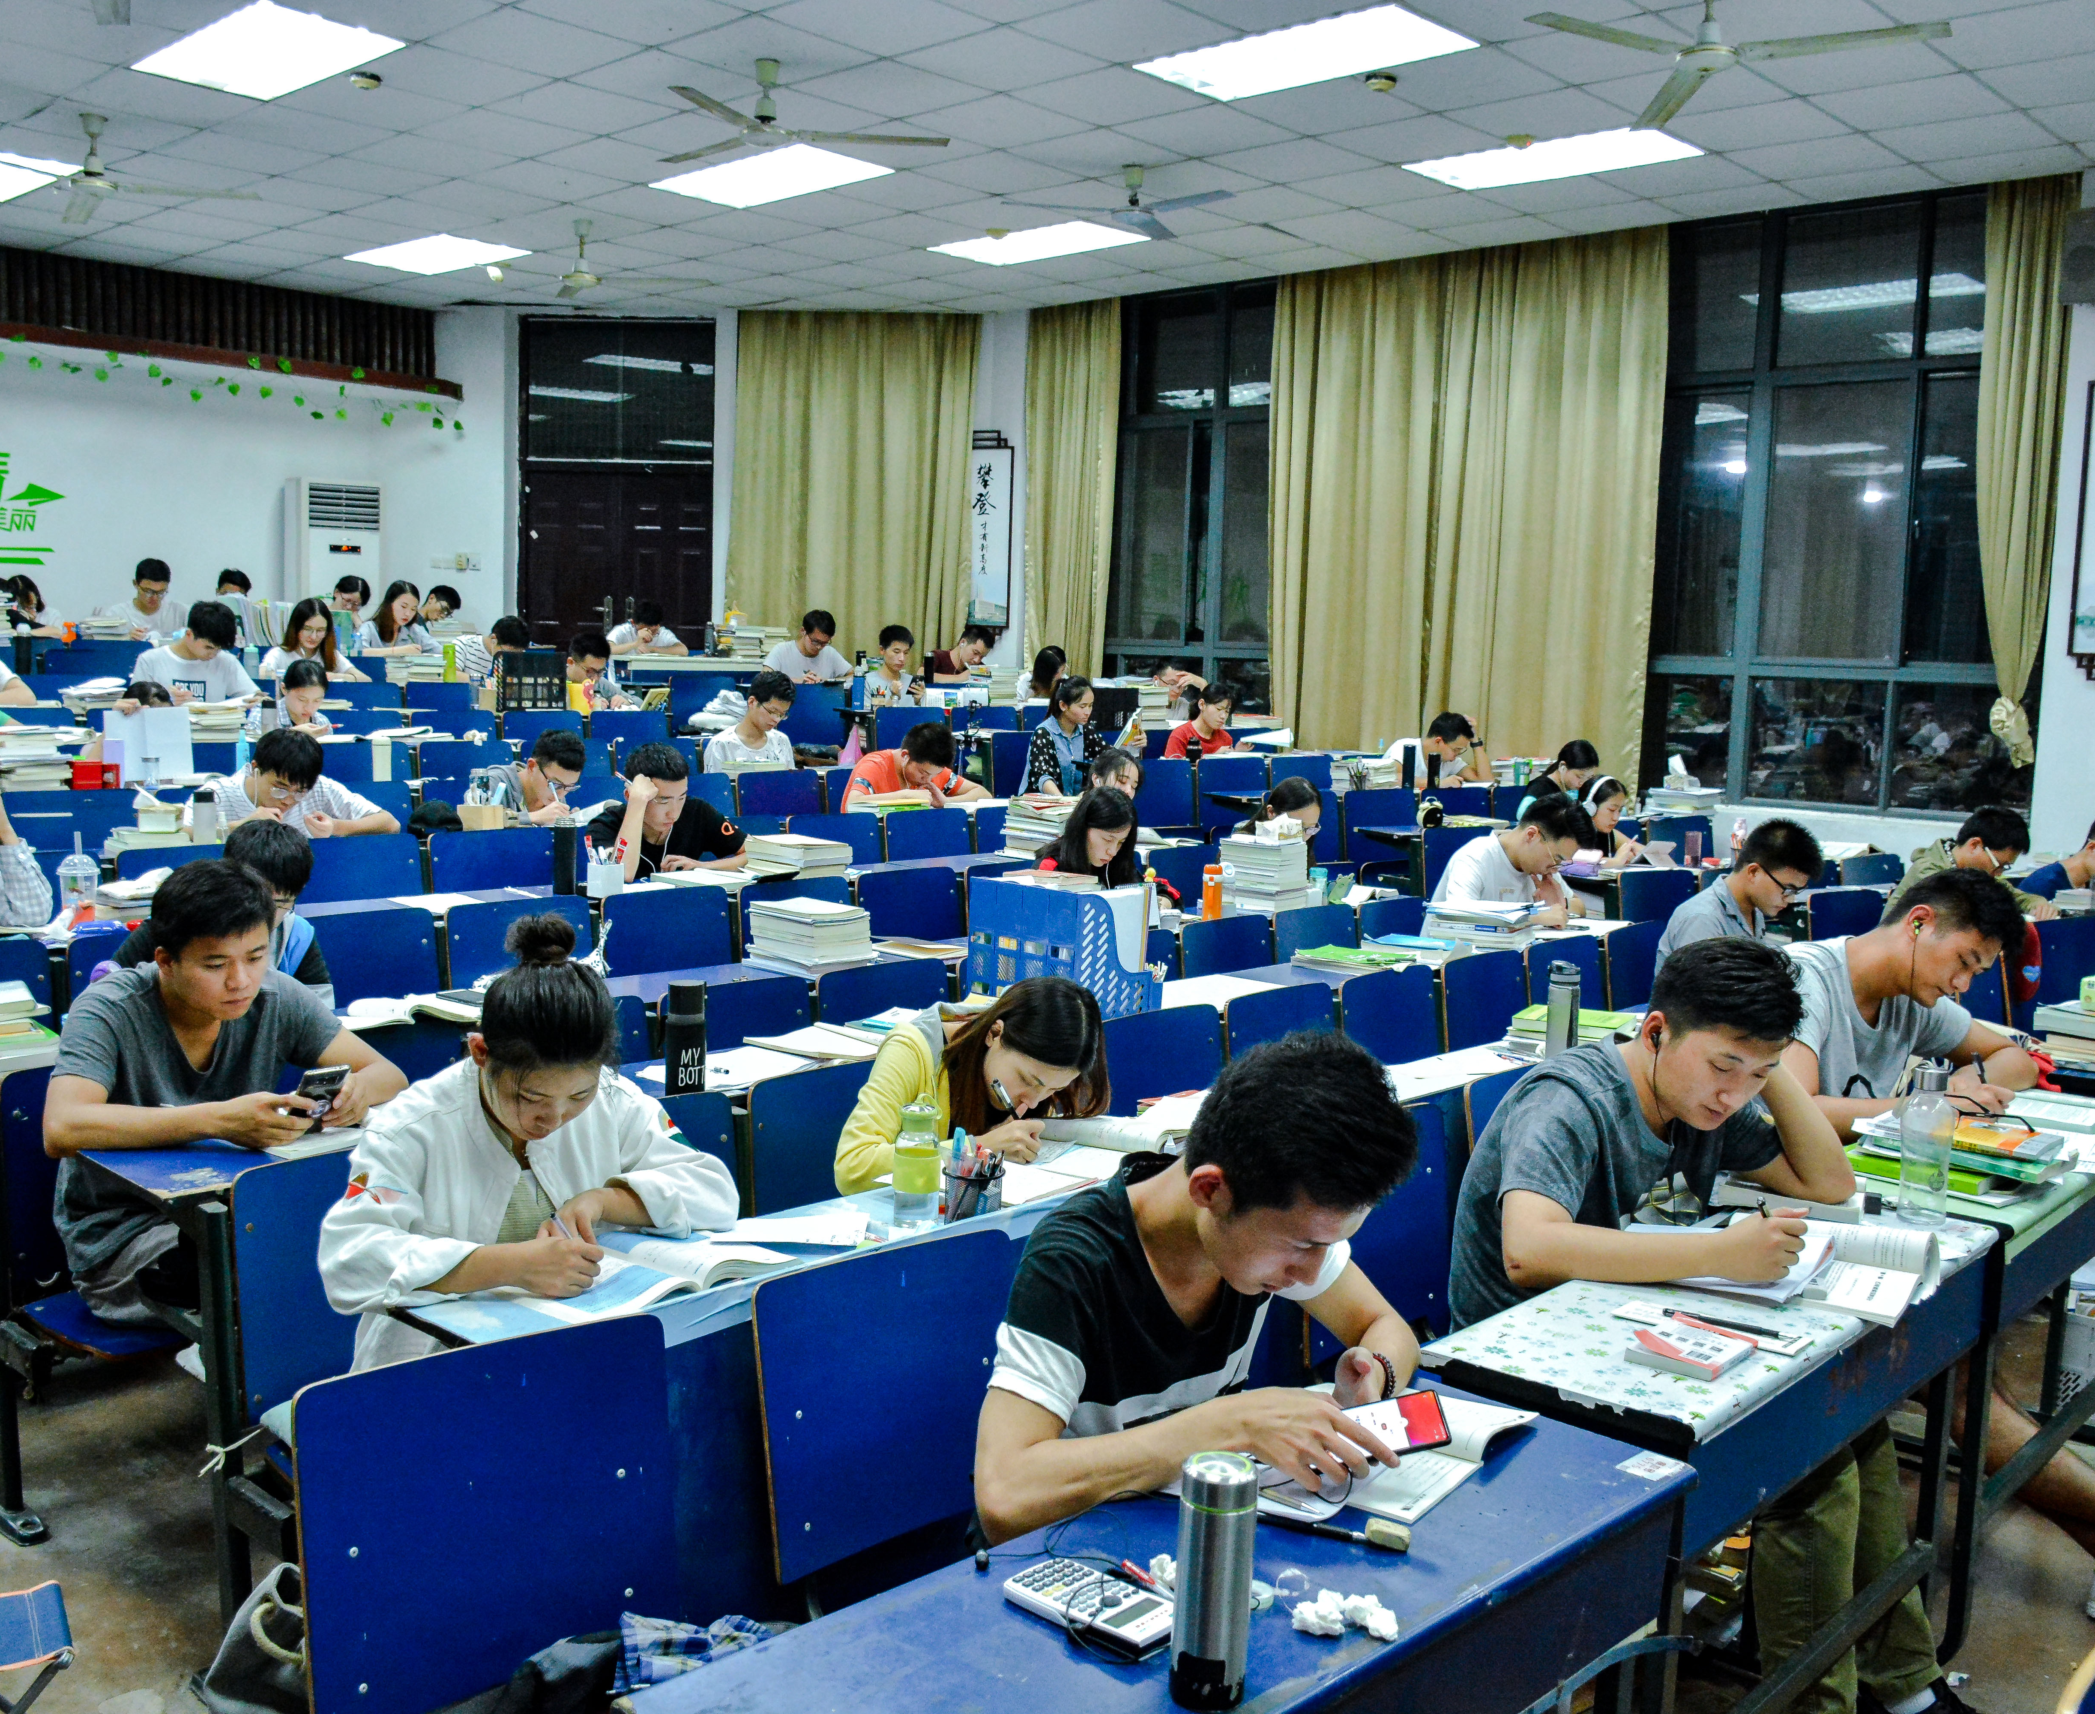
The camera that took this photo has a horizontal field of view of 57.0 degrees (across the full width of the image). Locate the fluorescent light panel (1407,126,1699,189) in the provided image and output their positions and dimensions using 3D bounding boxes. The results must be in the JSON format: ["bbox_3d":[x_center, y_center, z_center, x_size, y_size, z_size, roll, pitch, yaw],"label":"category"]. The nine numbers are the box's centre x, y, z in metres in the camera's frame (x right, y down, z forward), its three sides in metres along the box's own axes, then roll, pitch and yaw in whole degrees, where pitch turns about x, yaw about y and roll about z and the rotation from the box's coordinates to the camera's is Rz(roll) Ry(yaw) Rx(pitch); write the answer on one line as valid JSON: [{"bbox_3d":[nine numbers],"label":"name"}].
[{"bbox_3d":[2.141,-3.004,8.218,1.190,0.060,0.590,7,8,43],"label":"fluorescent light panel"}]

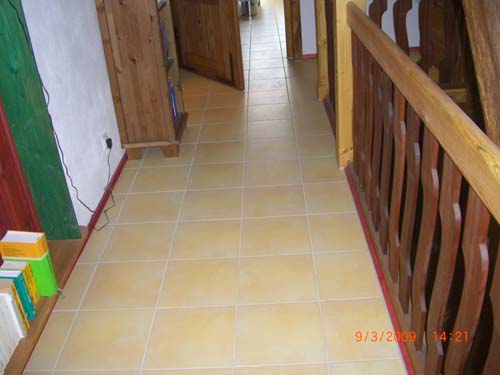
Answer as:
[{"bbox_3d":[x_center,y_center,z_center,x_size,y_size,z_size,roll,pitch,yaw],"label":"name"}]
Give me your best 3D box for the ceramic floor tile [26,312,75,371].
[{"bbox_3d":[-0.719,0.562,2.004,0.088,0.010,0.306,-3,28,3],"label":"ceramic floor tile"}]

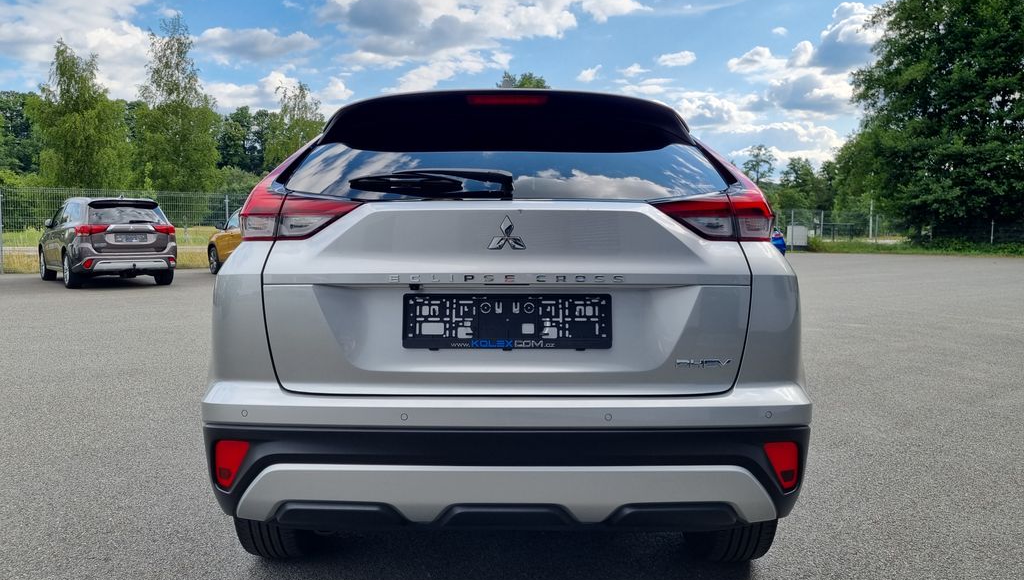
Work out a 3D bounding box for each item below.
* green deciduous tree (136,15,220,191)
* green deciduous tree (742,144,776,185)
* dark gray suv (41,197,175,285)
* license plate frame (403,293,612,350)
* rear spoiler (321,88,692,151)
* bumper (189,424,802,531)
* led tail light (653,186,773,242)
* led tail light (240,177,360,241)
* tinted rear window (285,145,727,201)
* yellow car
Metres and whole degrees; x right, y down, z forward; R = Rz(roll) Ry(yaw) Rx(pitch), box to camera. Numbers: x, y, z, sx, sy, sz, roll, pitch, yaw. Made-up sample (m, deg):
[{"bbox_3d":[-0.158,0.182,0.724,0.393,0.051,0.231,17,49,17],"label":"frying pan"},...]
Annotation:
[{"bbox_3d":[-18.578,-8.957,43.393,4.600,12.828,4.600,0,5,0],"label":"green deciduous tree"},{"bbox_3d":[25.375,-10.296,79.410,3.600,9.337,3.600,0,5,0],"label":"green deciduous tree"},{"bbox_3d":[-8.268,-0.985,15.568,1.810,1.700,4.690,-4,6,-40],"label":"dark gray suv"},{"bbox_3d":[-0.011,0.080,1.949,0.530,0.140,0.025,0,5,0],"label":"license plate frame"},{"bbox_3d":[-0.015,-0.537,2.393,1.170,0.210,0.360,0,5,0],"label":"rear spoiler"},{"bbox_3d":[-0.012,0.467,2.098,1.760,0.300,0.450,0,5,0],"label":"bumper"},{"bbox_3d":[0.588,-0.223,2.189,0.440,0.190,0.400,0,5,0],"label":"led tail light"},{"bbox_3d":[-0.618,-0.223,2.189,0.440,0.190,0.400,0,5,0],"label":"led tail light"},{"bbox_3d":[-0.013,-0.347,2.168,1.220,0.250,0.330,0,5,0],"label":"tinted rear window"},{"bbox_3d":[-5.649,-1.156,18.031,1.800,1.620,4.360,-4,6,-40],"label":"yellow car"}]

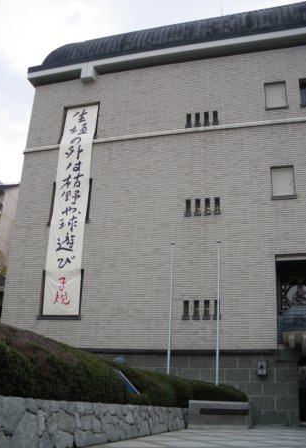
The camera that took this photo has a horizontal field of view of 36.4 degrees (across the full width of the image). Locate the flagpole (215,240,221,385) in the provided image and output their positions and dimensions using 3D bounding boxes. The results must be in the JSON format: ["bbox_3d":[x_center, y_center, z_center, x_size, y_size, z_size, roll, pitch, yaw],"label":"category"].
[{"bbox_3d":[2.028,2.950,14.448,0.090,5.000,0.090,-3,-20,16],"label":"flagpole"}]

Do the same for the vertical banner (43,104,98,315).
[{"bbox_3d":[-4.039,-1.045,23.499,1.840,11.200,0.150,-3,-20,16],"label":"vertical banner"}]

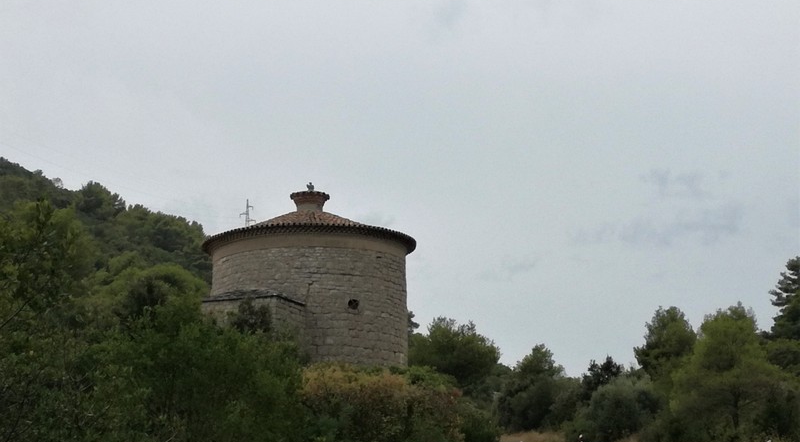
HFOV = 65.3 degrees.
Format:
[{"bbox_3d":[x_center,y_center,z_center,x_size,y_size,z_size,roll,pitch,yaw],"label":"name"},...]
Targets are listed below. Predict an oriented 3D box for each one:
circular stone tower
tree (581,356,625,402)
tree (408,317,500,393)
[{"bbox_3d":[-4.105,2.658,28.284,9.600,9.090,9.600,-1,-17,0],"label":"circular stone tower"},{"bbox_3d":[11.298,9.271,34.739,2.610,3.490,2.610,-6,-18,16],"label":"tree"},{"bbox_3d":[3.083,8.208,36.685,5.640,5.060,5.640,-2,-17,4],"label":"tree"}]

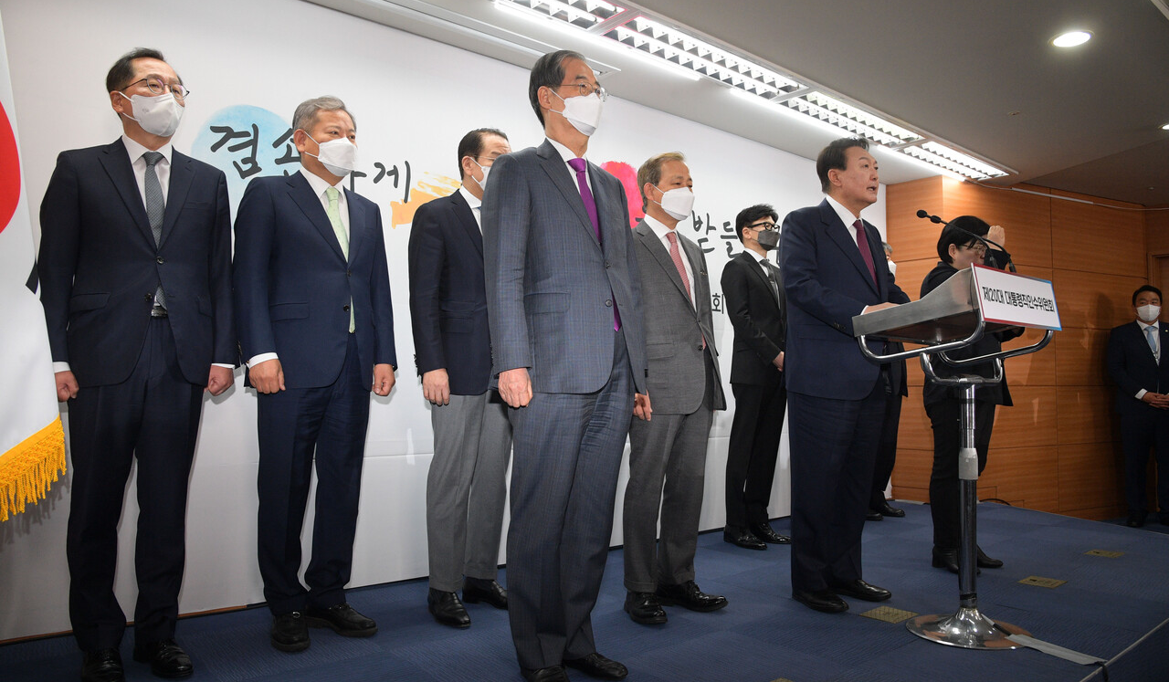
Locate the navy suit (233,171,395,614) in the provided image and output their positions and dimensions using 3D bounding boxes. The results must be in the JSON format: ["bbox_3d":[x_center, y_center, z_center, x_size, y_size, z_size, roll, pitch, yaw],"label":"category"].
[{"bbox_3d":[-0.878,0.171,2.560,0.539,1.499,0.323,4,-5,-44],"label":"navy suit"}]

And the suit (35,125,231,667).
[{"bbox_3d":[-1.260,0.148,2.208,0.519,1.499,0.323,3,-4,-34],"label":"suit"}]

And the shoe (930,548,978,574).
[{"bbox_3d":[1.670,0.980,3.478,0.098,0.103,0.250,2,-4,-31],"label":"shoe"}]

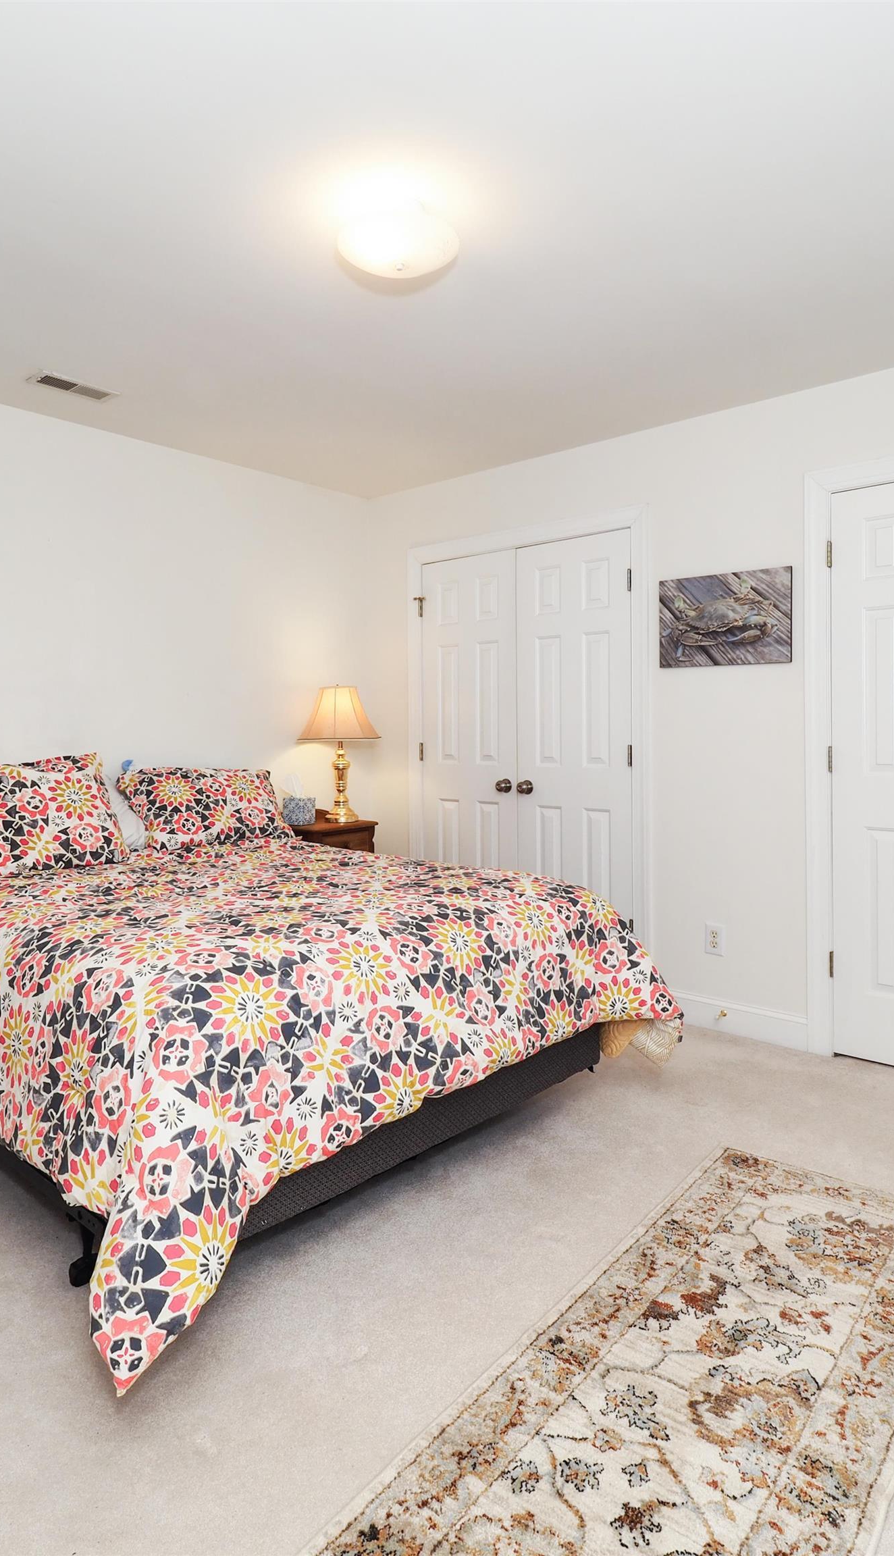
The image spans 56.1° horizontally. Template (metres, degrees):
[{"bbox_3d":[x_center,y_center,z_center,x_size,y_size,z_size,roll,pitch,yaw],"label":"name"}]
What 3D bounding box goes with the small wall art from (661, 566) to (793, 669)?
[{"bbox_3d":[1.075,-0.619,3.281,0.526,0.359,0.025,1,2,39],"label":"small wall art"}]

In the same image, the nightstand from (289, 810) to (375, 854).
[{"bbox_3d":[-0.604,0.575,3.864,0.410,0.770,0.410,1,2,45],"label":"nightstand"}]

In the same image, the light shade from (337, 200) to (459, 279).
[{"bbox_3d":[-0.119,-1.329,2.086,0.316,0.133,0.316,0,1,0],"label":"light shade"}]

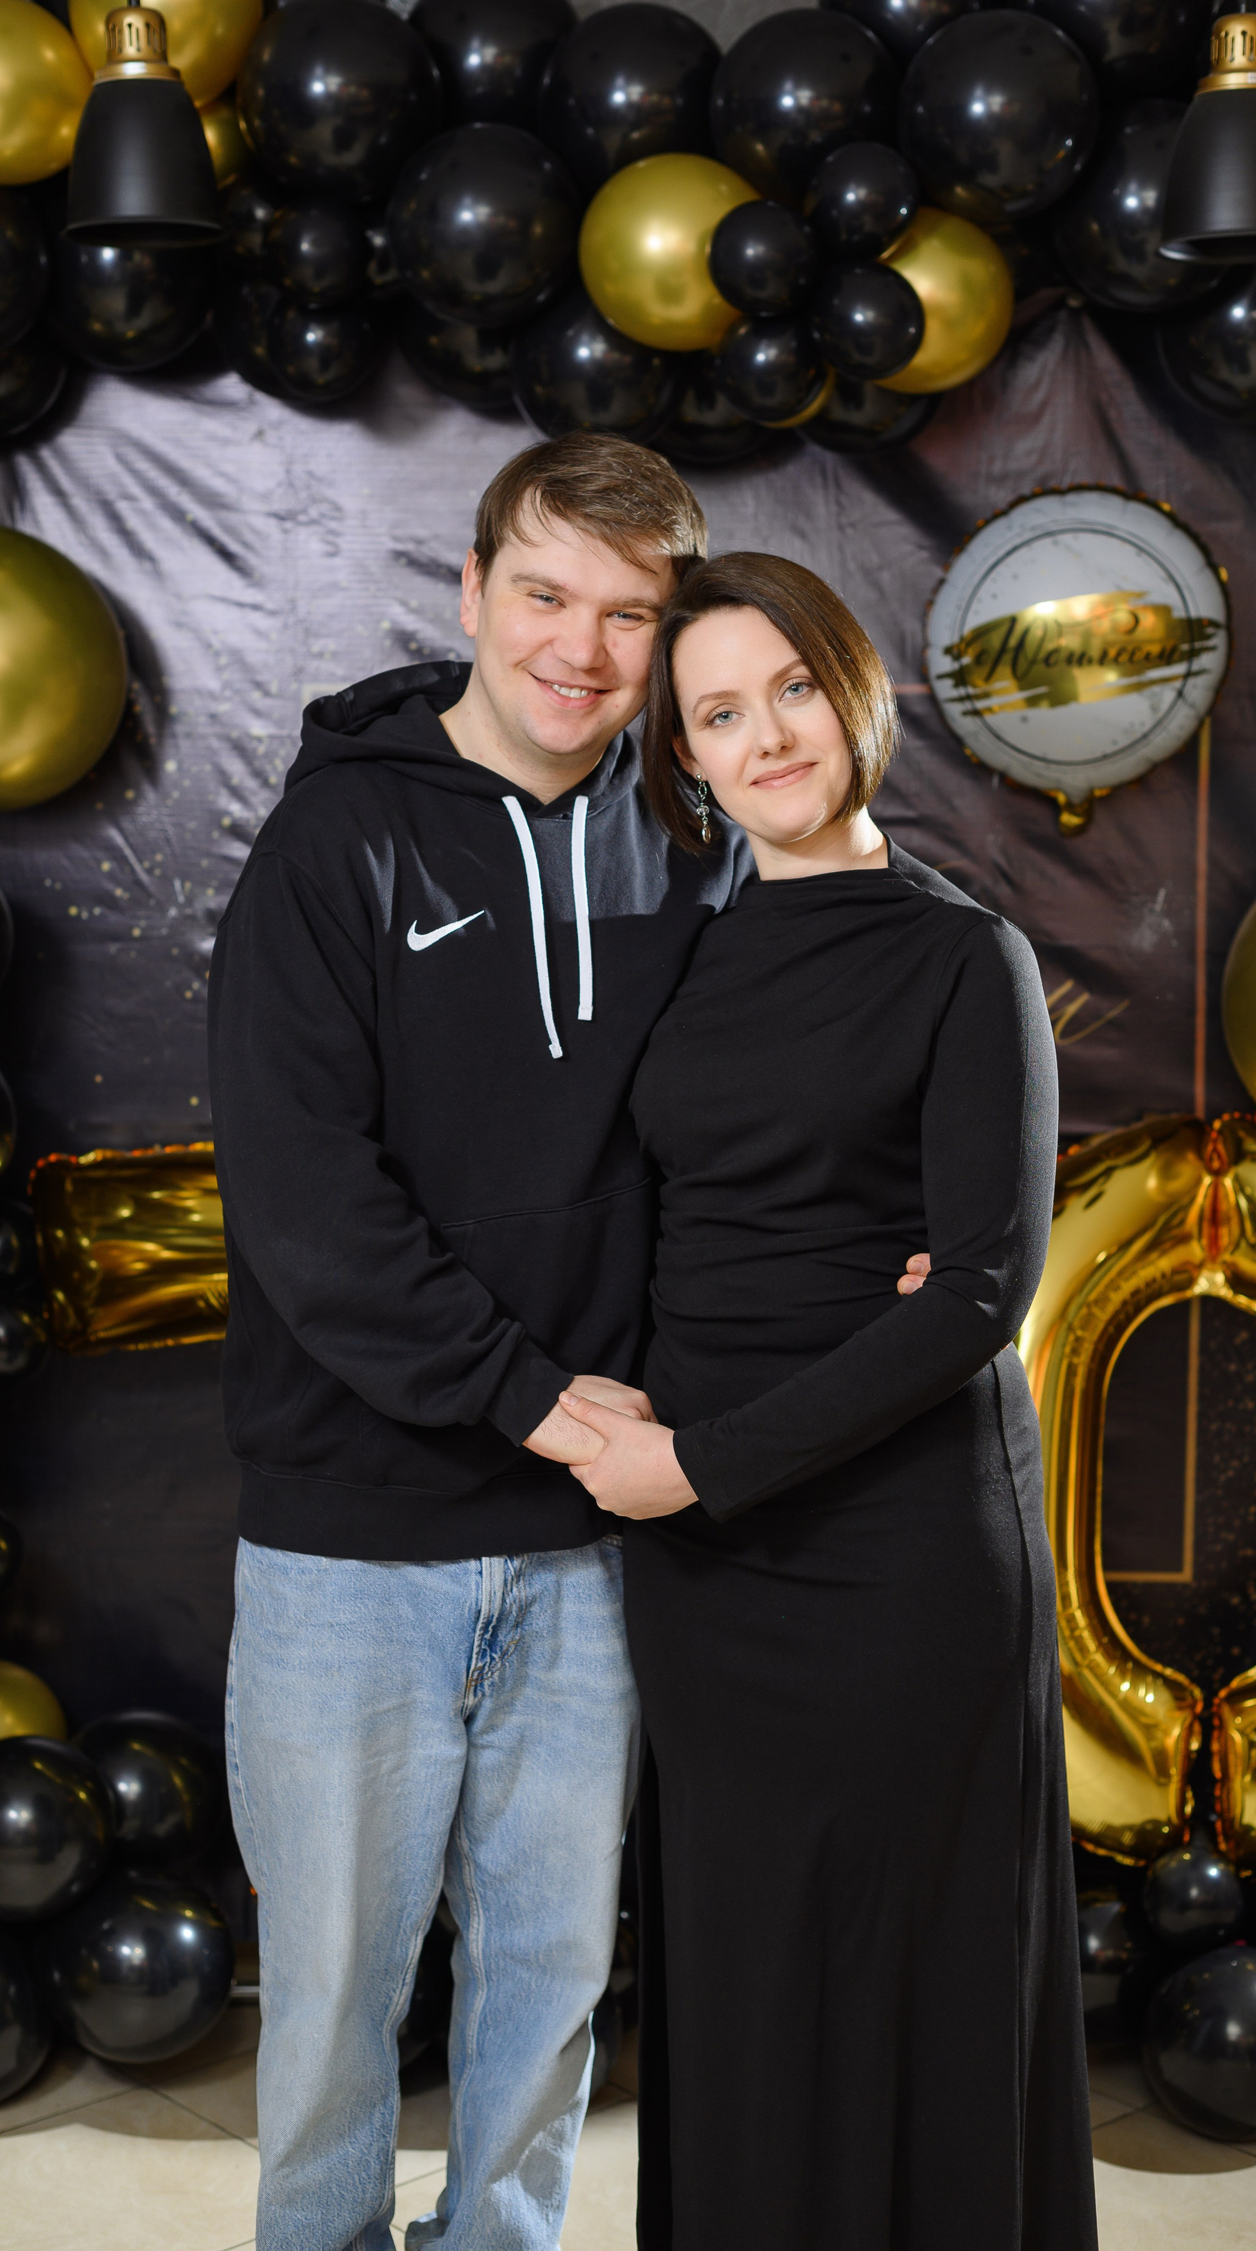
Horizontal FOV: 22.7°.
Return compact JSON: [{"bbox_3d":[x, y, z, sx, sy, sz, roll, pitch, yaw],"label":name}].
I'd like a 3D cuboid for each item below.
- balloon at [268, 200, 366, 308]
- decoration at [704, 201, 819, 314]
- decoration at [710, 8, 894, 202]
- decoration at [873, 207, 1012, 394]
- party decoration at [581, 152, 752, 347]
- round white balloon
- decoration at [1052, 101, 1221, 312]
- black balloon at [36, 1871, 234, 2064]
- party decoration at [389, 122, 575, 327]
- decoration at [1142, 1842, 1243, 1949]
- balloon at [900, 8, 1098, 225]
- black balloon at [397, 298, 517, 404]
[{"bbox_3d":[-0.344,-0.968,3.461,0.114,0.118,0.114,0,6,0],"label":"balloon"},{"bbox_3d":[0.148,-0.953,3.432,0.121,0.126,0.121,0,6,0],"label":"decoration"},{"bbox_3d":[0.197,-1.133,3.484,0.207,0.211,0.215,0,6,0],"label":"decoration"},{"bbox_3d":[0.331,-0.933,3.536,0.206,0.214,0.206,0,6,0],"label":"decoration"},{"bbox_3d":[0.044,-0.950,3.402,0.193,0.210,0.208,0,6,0],"label":"party decoration"},{"bbox_3d":[0.509,-0.542,3.547,0.345,0.369,0.160,0,6,4],"label":"round white balloon"},{"bbox_3d":[0.563,-0.982,3.342,0.214,0.228,0.214,0,6,4],"label":"decoration"},{"bbox_3d":[-0.570,0.972,3.609,0.227,0.223,0.227,0,6,4],"label":"black balloon"},{"bbox_3d":[-0.157,-0.984,3.418,0.207,0.216,0.218,0,6,0],"label":"party decoration"},{"bbox_3d":[0.649,0.887,3.595,0.115,0.120,0.115,0,6,0],"label":"decoration"},{"bbox_3d":[0.406,-1.104,3.426,0.214,0.226,0.227,0,6,0],"label":"balloon"},{"bbox_3d":[-0.169,-0.920,3.589,0.189,0.196,0.189,0,6,0],"label":"black balloon"}]

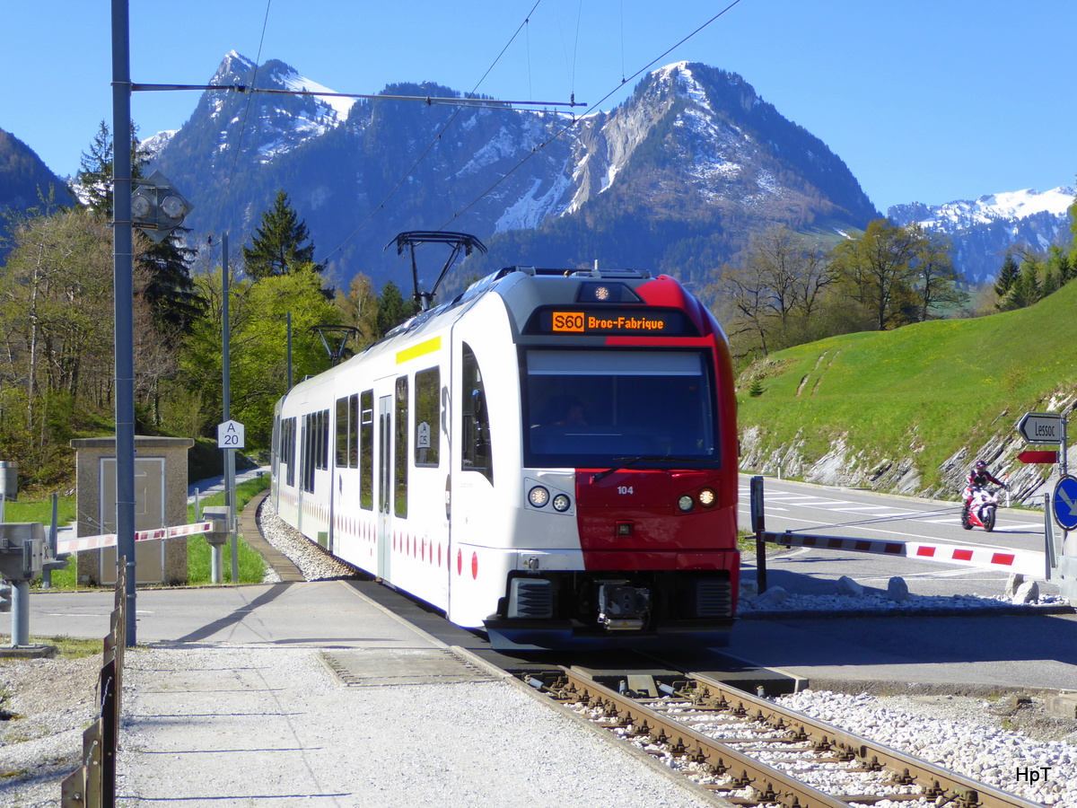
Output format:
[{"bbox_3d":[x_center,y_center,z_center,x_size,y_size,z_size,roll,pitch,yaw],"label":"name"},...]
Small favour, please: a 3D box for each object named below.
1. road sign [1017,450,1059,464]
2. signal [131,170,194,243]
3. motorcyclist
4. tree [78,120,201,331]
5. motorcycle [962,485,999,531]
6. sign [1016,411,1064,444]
[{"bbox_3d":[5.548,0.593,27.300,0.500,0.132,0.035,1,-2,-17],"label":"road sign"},{"bbox_3d":[-3.968,-2.052,25.600,0.780,0.770,0.250,0,-2,-3],"label":"signal"},{"bbox_3d":[10.914,2.121,60.200,0.880,1.450,0.780,0,-2,-12],"label":"motorcyclist"},{"bbox_3d":[-17.119,-5.272,105.000,5.600,14.500,5.600,0,-2,0],"label":"tree"},{"bbox_3d":[10.779,2.541,60.000,0.720,1.130,2.040,3,-2,-12],"label":"motorcycle"},{"bbox_3d":[5.532,0.272,27.100,0.060,0.345,1.250,-1,-2,31],"label":"sign"}]

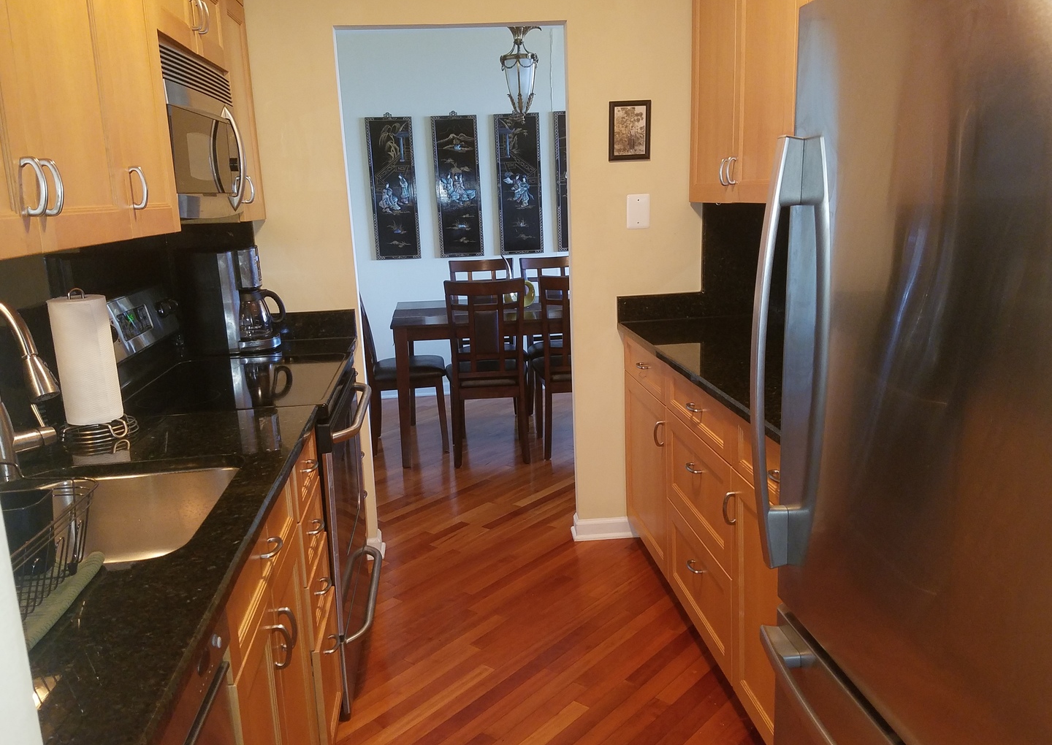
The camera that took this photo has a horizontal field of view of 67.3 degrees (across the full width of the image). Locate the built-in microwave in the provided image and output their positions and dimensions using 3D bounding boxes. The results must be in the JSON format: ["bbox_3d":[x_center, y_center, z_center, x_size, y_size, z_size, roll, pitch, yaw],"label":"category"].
[{"bbox_3d":[-1.053,-0.646,2.238,0.384,0.429,0.722,-3,13,-6],"label":"built-in microwave"}]

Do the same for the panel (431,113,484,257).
[{"bbox_3d":[-0.464,-1.277,5.437,0.305,0.950,0.022,-4,13,-6],"label":"panel"}]

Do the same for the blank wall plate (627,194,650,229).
[{"bbox_3d":[0.430,-0.612,3.006,0.083,0.125,0.008,-4,13,-6],"label":"blank wall plate"}]

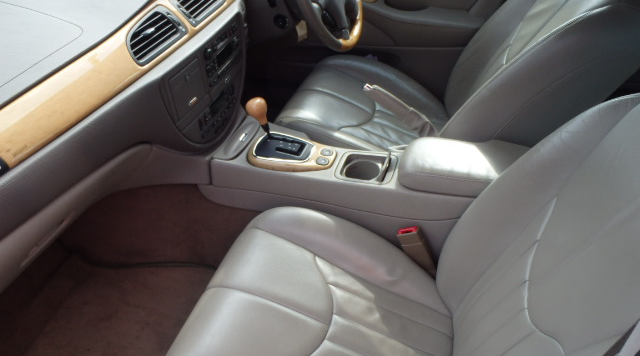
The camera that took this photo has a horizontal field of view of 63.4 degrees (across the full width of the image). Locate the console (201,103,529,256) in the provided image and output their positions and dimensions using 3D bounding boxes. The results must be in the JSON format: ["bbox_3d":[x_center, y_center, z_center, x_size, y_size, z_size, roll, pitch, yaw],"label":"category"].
[{"bbox_3d":[0.100,-0.001,1.254,0.800,0.240,0.210,9,41,18],"label":"console"}]

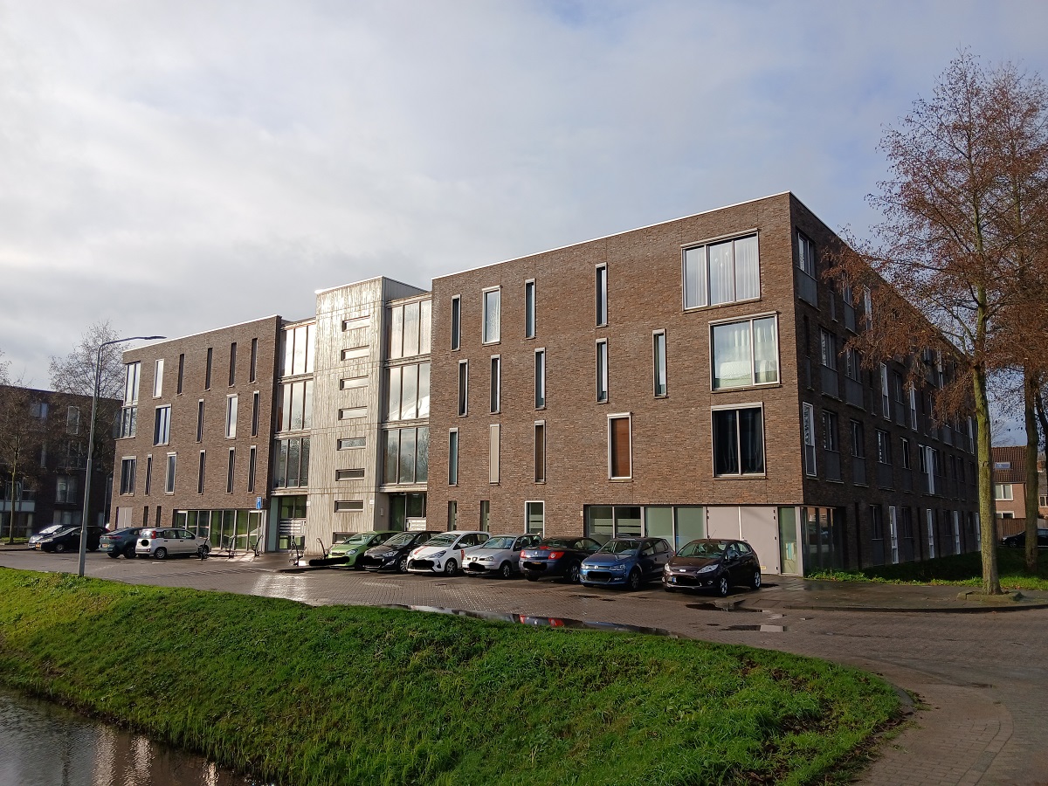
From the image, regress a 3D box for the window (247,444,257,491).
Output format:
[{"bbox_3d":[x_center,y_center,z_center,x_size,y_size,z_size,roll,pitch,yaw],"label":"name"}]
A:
[{"bbox_3d":[-14.686,4.142,42.520,0.560,2.520,0.140,-6,-11,37],"label":"window"}]

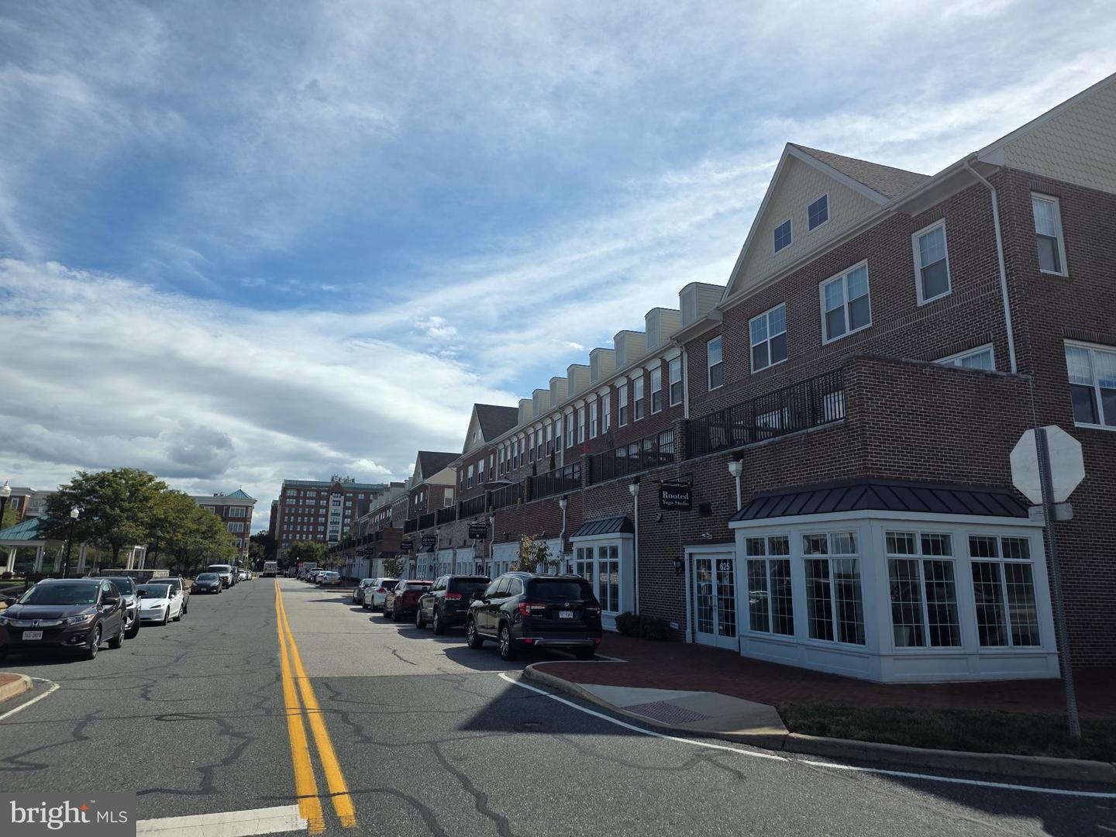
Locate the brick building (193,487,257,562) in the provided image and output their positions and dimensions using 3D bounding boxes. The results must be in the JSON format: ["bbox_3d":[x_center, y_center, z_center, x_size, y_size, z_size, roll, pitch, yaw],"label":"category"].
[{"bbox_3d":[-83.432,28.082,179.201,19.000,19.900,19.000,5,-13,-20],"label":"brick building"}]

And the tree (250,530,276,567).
[{"bbox_3d":[-77.796,35.323,194.088,7.500,11.900,7.500,5,-13,-20],"label":"tree"}]

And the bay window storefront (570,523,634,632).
[{"bbox_3d":[1.293,4.819,23.304,0.600,3.250,3.950,5,-13,-20],"label":"bay window storefront"}]

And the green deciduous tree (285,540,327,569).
[{"bbox_3d":[-58.700,32.692,172.538,9.200,8.700,9.000,5,-13,-20],"label":"green deciduous tree"}]

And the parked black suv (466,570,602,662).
[{"bbox_3d":[-0.661,4.472,17.045,2.000,1.790,4.980,5,-13,-20],"label":"parked black suv"}]

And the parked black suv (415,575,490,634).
[{"bbox_3d":[-3.188,5.962,24.014,1.940,1.760,4.820,5,-13,-20],"label":"parked black suv"}]

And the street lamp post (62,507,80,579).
[{"bbox_3d":[-19.507,5.528,29.532,0.360,4.000,0.360,5,-13,-20],"label":"street lamp post"}]

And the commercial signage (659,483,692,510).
[{"bbox_3d":[2.928,1.976,18.351,0.920,0.620,0.090,5,-13,-20],"label":"commercial signage"}]

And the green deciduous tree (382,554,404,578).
[{"bbox_3d":[-11.251,10.686,50.218,1.550,2.900,1.500,5,-13,-20],"label":"green deciduous tree"}]

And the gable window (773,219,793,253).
[{"bbox_3d":[6.745,-5.445,22.189,0.110,0.800,0.840,5,-13,-20],"label":"gable window"}]

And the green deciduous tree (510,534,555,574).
[{"bbox_3d":[-0.901,5.239,24.134,1.600,2.920,1.600,5,-13,-20],"label":"green deciduous tree"}]

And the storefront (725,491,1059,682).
[{"bbox_3d":[6.326,3.132,14.593,4.150,3.400,4.150,5,-13,-20],"label":"storefront"}]

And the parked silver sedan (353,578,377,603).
[{"bbox_3d":[-10.986,10.265,44.077,1.830,1.460,4.750,5,-13,-20],"label":"parked silver sedan"}]

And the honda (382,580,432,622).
[{"bbox_3d":[-5.940,7.454,30.667,1.840,1.620,4.550,5,-13,-20],"label":"honda"}]

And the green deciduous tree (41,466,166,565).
[{"bbox_3d":[-34.184,8.042,56.089,8.100,8.400,8.100,5,-13,-20],"label":"green deciduous tree"}]

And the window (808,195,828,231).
[{"bbox_3d":[7.291,-5.762,20.783,0.110,0.800,0.840,5,-13,-20],"label":"window"}]

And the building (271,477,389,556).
[{"bbox_3d":[-82.261,40.285,265.562,38.000,32.000,25.000,5,-13,-20],"label":"building"}]

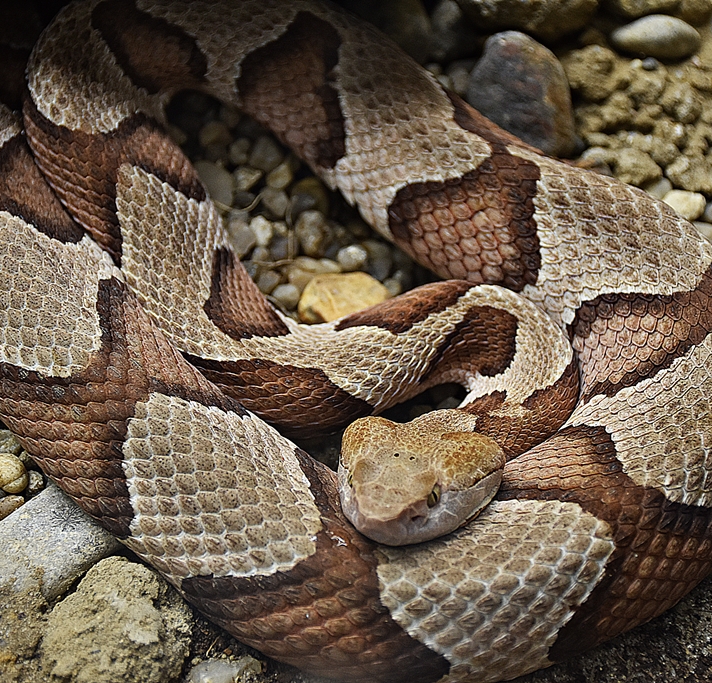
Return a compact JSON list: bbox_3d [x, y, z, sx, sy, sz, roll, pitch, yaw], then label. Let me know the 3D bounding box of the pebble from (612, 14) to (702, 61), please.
[{"bbox_3d":[0.095,-0.096,0.646,0.029,0.013,0.016,4,50,3],"label":"pebble"}]

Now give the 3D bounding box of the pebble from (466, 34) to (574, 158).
[{"bbox_3d":[0.044,-0.065,0.542,0.029,0.029,0.037,-7,48,-7],"label":"pebble"}]

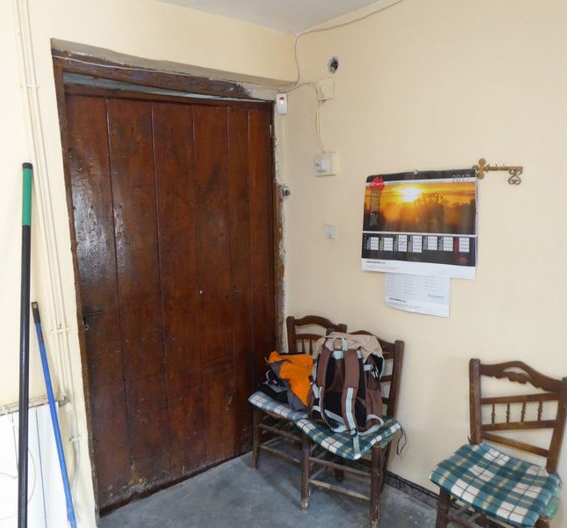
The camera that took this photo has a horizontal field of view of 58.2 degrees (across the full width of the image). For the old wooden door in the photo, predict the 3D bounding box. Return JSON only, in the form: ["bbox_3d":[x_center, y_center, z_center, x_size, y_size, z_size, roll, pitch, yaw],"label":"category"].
[{"bbox_3d":[-0.528,0.156,2.926,1.236,2.187,0.060,-8,10,-41],"label":"old wooden door"}]

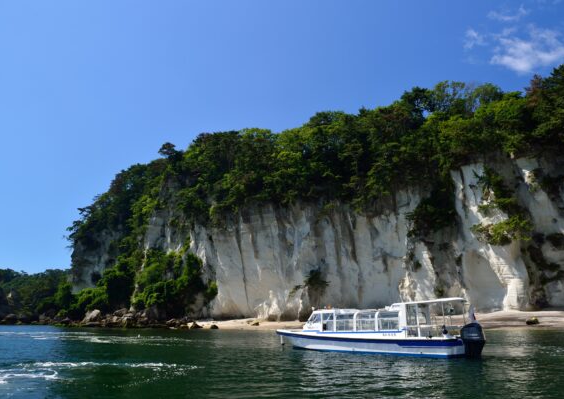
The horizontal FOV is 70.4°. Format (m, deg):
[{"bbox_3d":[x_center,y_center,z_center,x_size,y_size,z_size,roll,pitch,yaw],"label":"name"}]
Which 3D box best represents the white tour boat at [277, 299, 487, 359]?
[{"bbox_3d":[3.840,5.840,18.600,10.100,2.250,2.350,-11,-19,34],"label":"white tour boat"}]

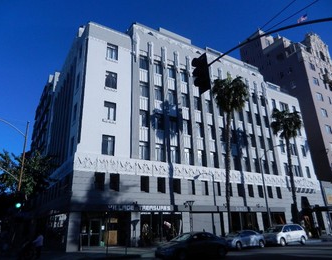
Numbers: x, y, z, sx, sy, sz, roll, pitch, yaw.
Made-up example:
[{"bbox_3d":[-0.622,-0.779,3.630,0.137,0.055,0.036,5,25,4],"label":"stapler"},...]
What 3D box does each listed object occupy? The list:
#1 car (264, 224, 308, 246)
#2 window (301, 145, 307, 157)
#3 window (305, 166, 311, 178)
[{"bbox_3d":[10.843,9.701,23.212,5.000,1.750,1.950,11,-24,-30],"label":"car"},{"bbox_3d":[23.315,3.573,42.261,1.100,1.900,0.200,11,-24,-30],"label":"window"},{"bbox_3d":[22.471,6.726,39.371,0.825,1.910,0.220,11,-24,-29],"label":"window"}]

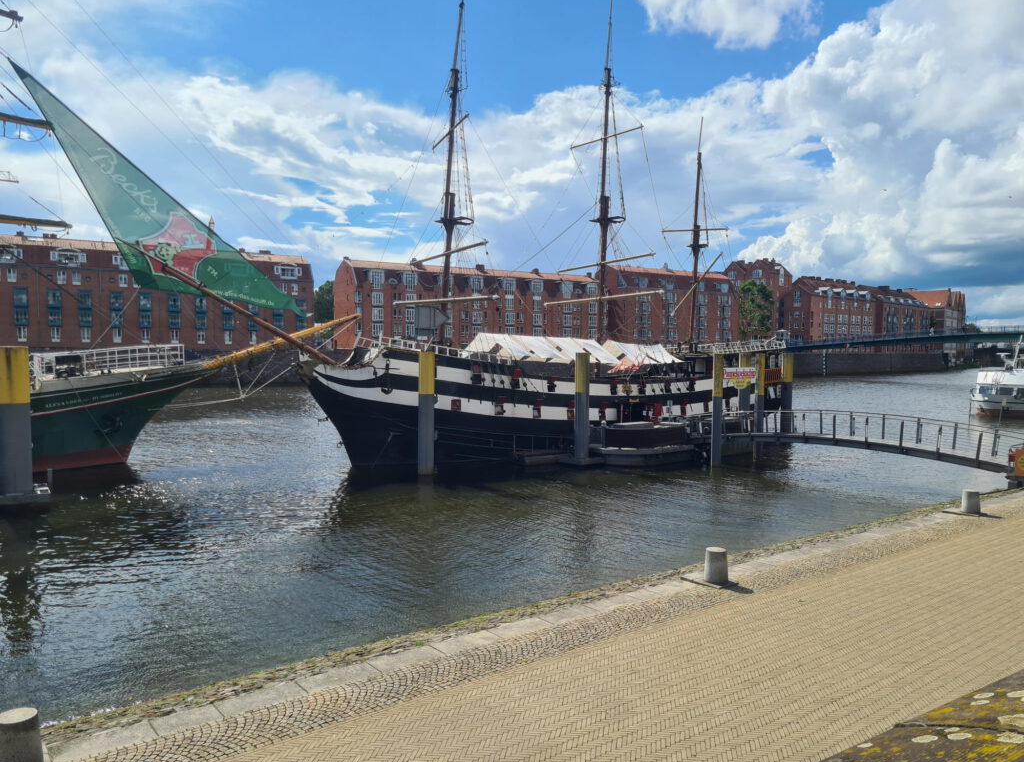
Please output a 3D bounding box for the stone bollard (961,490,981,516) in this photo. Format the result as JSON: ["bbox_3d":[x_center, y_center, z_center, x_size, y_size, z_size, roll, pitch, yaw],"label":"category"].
[{"bbox_3d":[12.508,3.277,20.951,0.430,0.570,0.430,1,2,0],"label":"stone bollard"}]

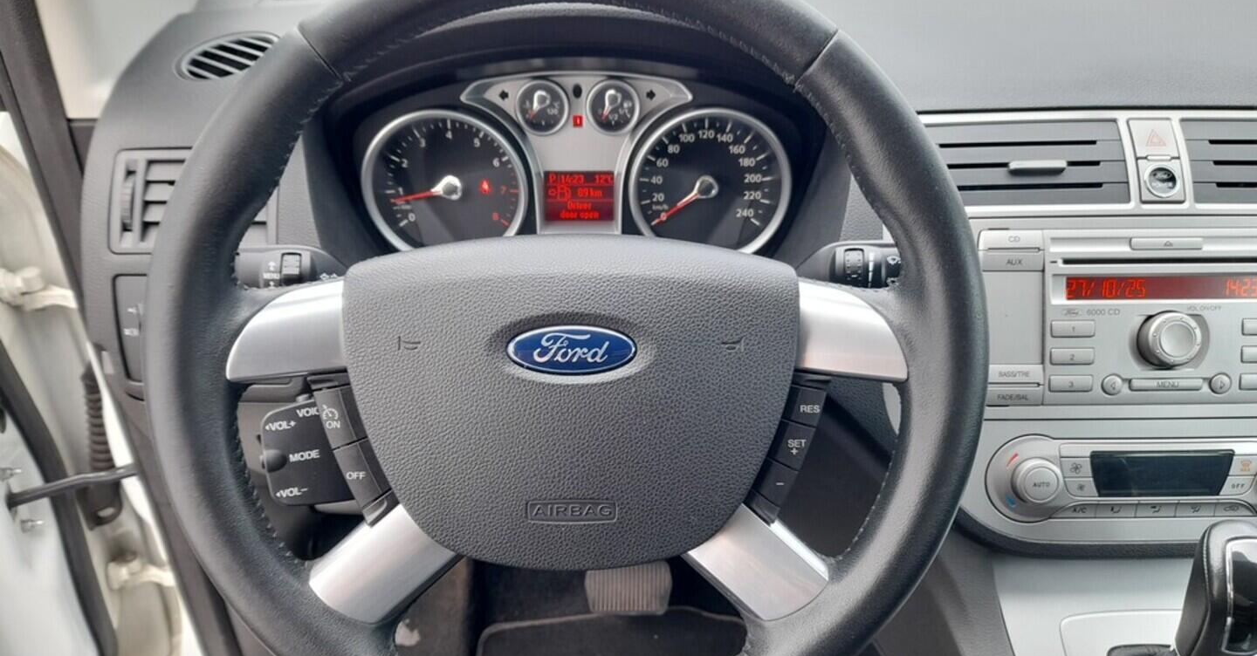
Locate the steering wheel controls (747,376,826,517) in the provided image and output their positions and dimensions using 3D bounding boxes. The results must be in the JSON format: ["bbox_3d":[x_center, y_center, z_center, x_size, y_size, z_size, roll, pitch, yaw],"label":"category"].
[{"bbox_3d":[0.076,0.058,0.433,0.026,0.072,0.020,22,0,0],"label":"steering wheel controls"}]

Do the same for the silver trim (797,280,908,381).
[{"bbox_3d":[0.103,0.001,0.420,0.049,0.047,0.023,0,0,0],"label":"silver trim"}]

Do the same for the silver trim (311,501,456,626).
[{"bbox_3d":[-0.114,0.110,0.420,0.066,0.041,0.023,-39,0,0],"label":"silver trim"}]

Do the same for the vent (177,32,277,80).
[{"bbox_3d":[-0.311,-0.212,0.705,0.084,0.020,0.056,-11,46,11],"label":"vent"}]

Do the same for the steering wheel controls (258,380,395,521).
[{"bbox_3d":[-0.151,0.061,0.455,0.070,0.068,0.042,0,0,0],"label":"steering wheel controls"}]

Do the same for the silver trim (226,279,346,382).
[{"bbox_3d":[-0.158,0.001,0.420,0.051,0.047,0.023,0,0,0],"label":"silver trim"}]

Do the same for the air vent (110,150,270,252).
[{"bbox_3d":[-0.297,-0.086,0.622,0.114,0.072,0.030,0,-7,-2],"label":"air vent"}]

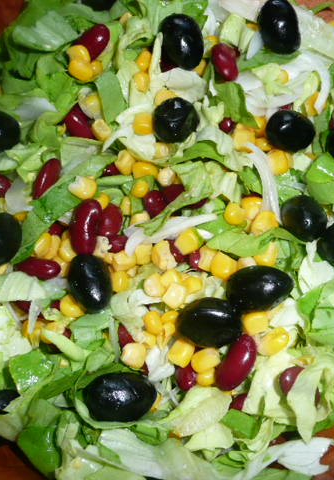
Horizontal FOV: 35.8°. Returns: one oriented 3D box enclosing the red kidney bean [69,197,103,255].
[{"bbox_3d":[-0.030,-0.005,0.194,0.011,0.009,0.021,7,71,0],"label":"red kidney bean"}]

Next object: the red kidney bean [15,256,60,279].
[{"bbox_3d":[-0.048,0.011,0.193,0.018,0.008,0.008,10,72,3],"label":"red kidney bean"}]

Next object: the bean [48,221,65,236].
[{"bbox_3d":[-0.043,-0.004,0.203,0.017,0.009,0.010,11,71,2],"label":"bean"}]

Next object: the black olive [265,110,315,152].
[{"bbox_3d":[0.051,-0.044,0.212,0.021,0.017,0.017,16,72,5],"label":"black olive"}]

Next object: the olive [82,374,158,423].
[{"bbox_3d":[-0.017,0.056,0.185,0.026,0.018,0.018,2,70,0],"label":"olive"}]

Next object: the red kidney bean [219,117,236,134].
[{"bbox_3d":[0.026,-0.050,0.226,0.008,0.008,0.013,-12,44,-5],"label":"red kidney bean"}]

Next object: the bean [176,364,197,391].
[{"bbox_3d":[0.008,0.048,0.185,0.008,0.007,0.015,11,72,3],"label":"bean"}]

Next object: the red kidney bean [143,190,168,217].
[{"bbox_3d":[-0.004,-0.014,0.203,0.010,0.009,0.017,-42,78,-14],"label":"red kidney bean"}]

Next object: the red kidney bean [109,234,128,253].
[{"bbox_3d":[-0.018,0.001,0.201,0.015,0.008,0.009,-36,75,-11],"label":"red kidney bean"}]

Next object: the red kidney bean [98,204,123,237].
[{"bbox_3d":[-0.022,-0.007,0.200,0.010,0.009,0.017,-9,72,-5],"label":"red kidney bean"}]

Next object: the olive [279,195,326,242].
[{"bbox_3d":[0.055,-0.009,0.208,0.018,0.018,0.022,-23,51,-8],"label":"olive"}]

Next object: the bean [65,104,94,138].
[{"bbox_3d":[-0.037,-0.049,0.214,0.010,0.009,0.020,-35,75,-11],"label":"bean"}]

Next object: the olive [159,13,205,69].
[{"bbox_3d":[0.006,-0.086,0.226,0.018,0.018,0.024,-14,110,7],"label":"olive"}]

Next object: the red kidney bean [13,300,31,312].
[{"bbox_3d":[-0.053,0.024,0.193,0.016,0.007,0.008,32,75,10],"label":"red kidney bean"}]

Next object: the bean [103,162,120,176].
[{"bbox_3d":[-0.023,-0.028,0.209,0.017,0.009,0.010,6,71,0],"label":"bean"}]

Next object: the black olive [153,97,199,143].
[{"bbox_3d":[0.004,-0.050,0.214,0.018,0.022,0.018,0,103,1],"label":"black olive"}]

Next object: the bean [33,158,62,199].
[{"bbox_3d":[-0.048,-0.024,0.205,0.009,0.008,0.018,25,73,8],"label":"bean"}]

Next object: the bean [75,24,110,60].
[{"bbox_3d":[-0.034,-0.090,0.236,0.011,0.009,0.020,34,73,11],"label":"bean"}]

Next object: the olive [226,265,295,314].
[{"bbox_3d":[0.036,0.019,0.199,0.025,0.018,0.018,-9,71,-4],"label":"olive"}]

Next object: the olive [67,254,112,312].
[{"bbox_3d":[-0.030,0.017,0.204,0.017,0.017,0.024,-21,72,-8],"label":"olive"}]

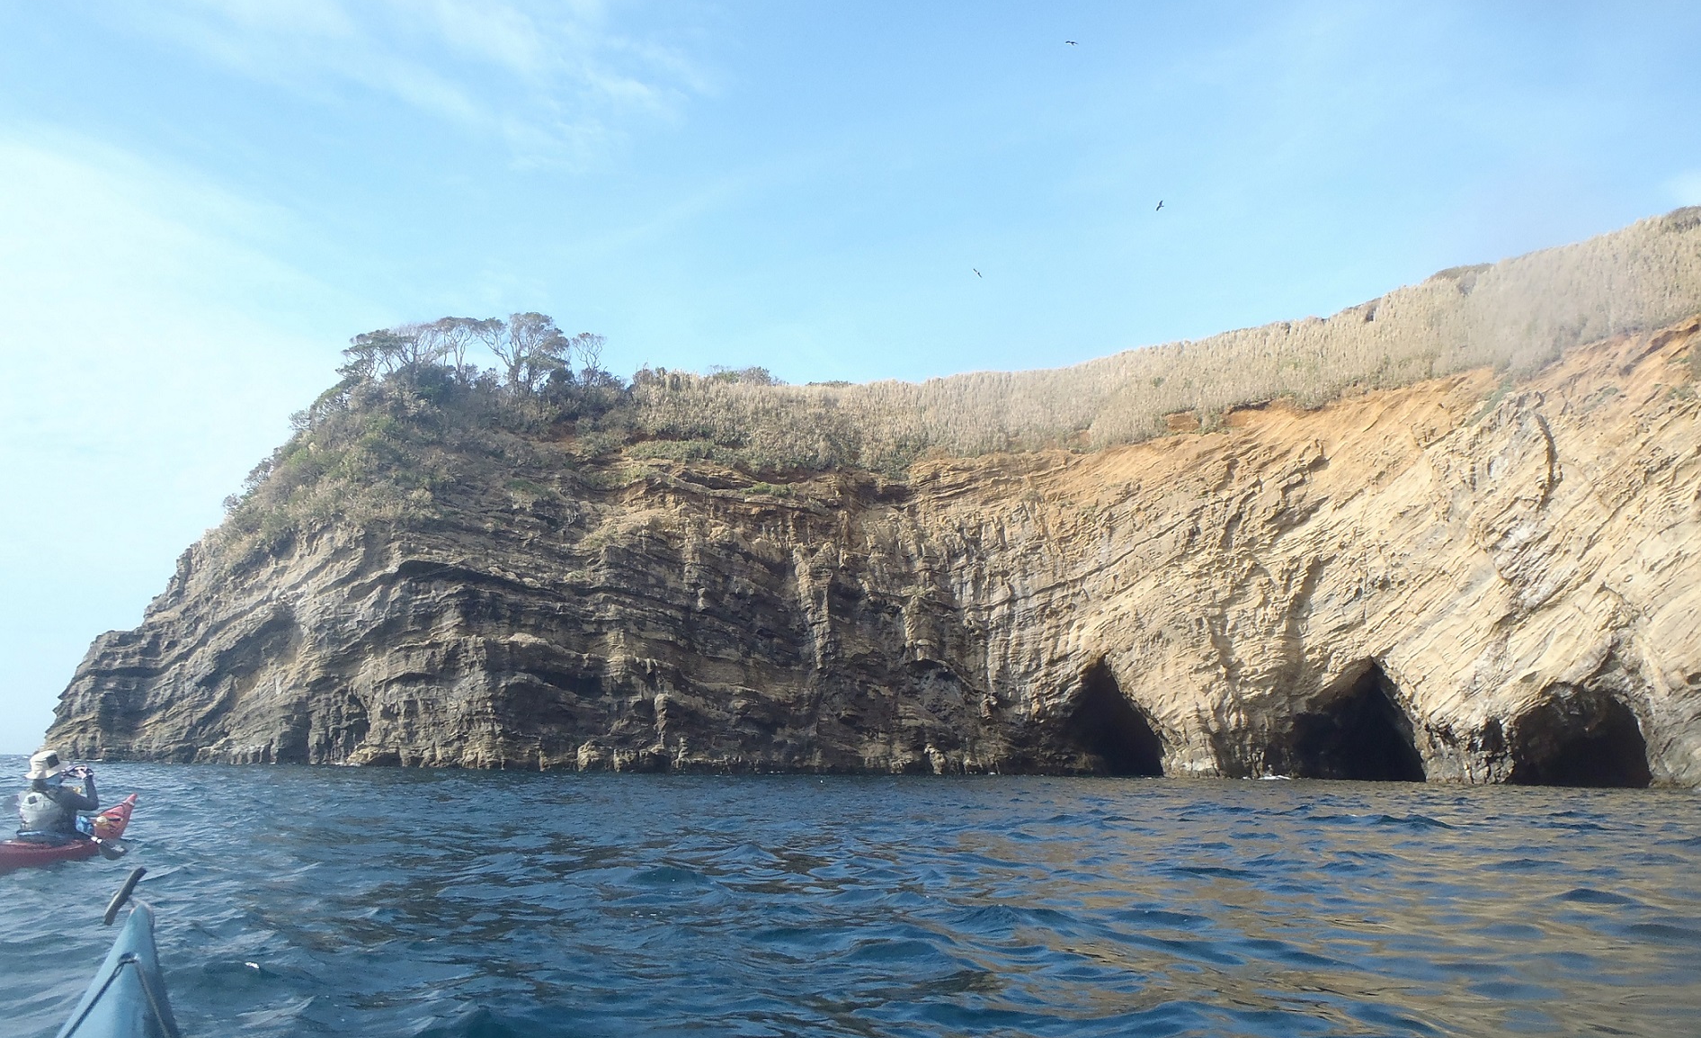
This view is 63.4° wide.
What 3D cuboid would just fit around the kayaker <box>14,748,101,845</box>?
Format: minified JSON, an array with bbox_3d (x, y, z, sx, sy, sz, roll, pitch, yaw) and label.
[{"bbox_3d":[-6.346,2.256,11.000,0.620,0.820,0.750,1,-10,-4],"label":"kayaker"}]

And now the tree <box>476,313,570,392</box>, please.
[{"bbox_3d":[-27.677,-14.062,117.000,7.600,6.800,6.600,3,-10,-13],"label":"tree"}]

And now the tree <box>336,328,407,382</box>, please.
[{"bbox_3d":[-43.041,-14.604,124.000,6.000,5.000,5.200,4,-11,-19],"label":"tree"}]

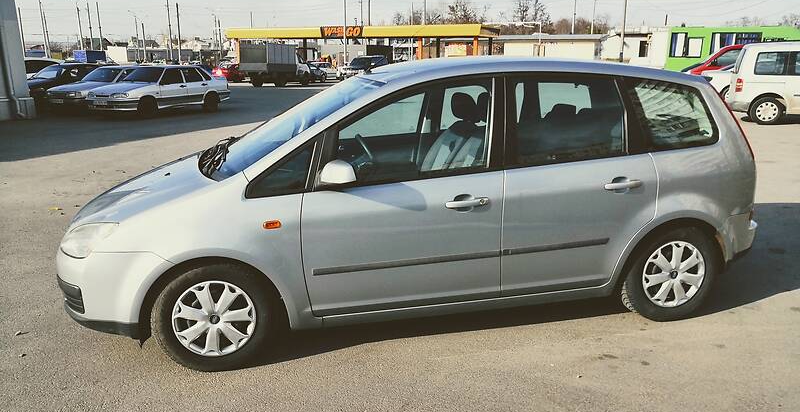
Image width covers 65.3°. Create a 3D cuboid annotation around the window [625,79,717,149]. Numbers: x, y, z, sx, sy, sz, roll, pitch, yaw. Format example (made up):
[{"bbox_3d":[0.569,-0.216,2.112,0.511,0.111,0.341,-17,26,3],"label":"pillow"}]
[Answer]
[{"bbox_3d":[1.575,-0.535,3.605,0.610,0.420,0.080,-3,-6,-18],"label":"window"}]

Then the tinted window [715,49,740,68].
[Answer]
[{"bbox_3d":[10.487,-4.680,19.800,0.900,0.570,0.070,5,2,21],"label":"tinted window"}]

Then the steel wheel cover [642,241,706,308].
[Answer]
[{"bbox_3d":[1.633,0.408,3.736,0.405,0.405,0.060,-4,14,-12],"label":"steel wheel cover"}]

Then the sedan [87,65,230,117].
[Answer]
[{"bbox_3d":[-7.049,-3.522,18.587,1.660,1.400,4.300,6,15,25],"label":"sedan"}]

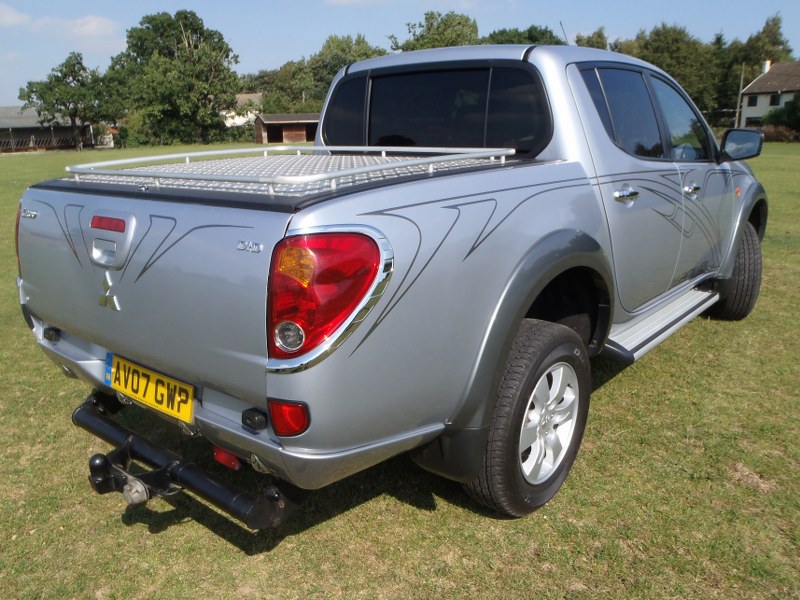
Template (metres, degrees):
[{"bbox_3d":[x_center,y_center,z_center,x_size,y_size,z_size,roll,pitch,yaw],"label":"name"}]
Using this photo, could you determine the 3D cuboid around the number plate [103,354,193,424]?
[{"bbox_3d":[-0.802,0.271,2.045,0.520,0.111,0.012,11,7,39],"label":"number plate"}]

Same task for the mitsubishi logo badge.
[{"bbox_3d":[-0.862,-0.028,1.918,0.125,0.110,0.012,11,15,39],"label":"mitsubishi logo badge"}]

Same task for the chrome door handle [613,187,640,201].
[{"bbox_3d":[0.963,-0.449,2.740,0.050,0.045,0.210,10,18,39],"label":"chrome door handle"}]

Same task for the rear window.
[{"bbox_3d":[0.116,-0.838,2.952,1.290,0.400,0.080,10,10,39],"label":"rear window"}]

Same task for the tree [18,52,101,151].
[{"bbox_3d":[-35.571,-20.807,68.000,7.900,9.500,7.900,-8,16,-25],"label":"tree"}]

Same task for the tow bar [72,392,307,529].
[{"bbox_3d":[-0.816,0.511,2.112,1.100,0.170,0.380,10,18,39],"label":"tow bar"}]

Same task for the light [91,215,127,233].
[{"bbox_3d":[-0.847,-0.223,1.891,0.188,0.038,0.020,11,13,39],"label":"light"}]

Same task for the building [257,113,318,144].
[{"bbox_3d":[-12.590,-19.731,74.500,7.700,3.270,4.600,-8,16,-23],"label":"building"}]

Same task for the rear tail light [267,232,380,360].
[{"bbox_3d":[-0.177,-0.019,1.549,0.140,0.300,0.270,10,18,39],"label":"rear tail light"}]

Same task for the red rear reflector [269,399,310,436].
[{"bbox_3d":[-0.262,0.293,1.558,0.105,0.087,0.057,10,18,39],"label":"red rear reflector"}]

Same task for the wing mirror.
[{"bbox_3d":[1.908,-0.858,3.601,0.220,0.182,0.120,11,19,39],"label":"wing mirror"}]

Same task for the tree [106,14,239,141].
[{"bbox_3d":[-22.764,-21.533,62.879,12.700,12.300,12.100,-6,15,-18],"label":"tree"}]

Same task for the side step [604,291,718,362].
[{"bbox_3d":[1.438,0.119,3.513,0.200,0.075,1.470,10,18,39],"label":"side step"}]

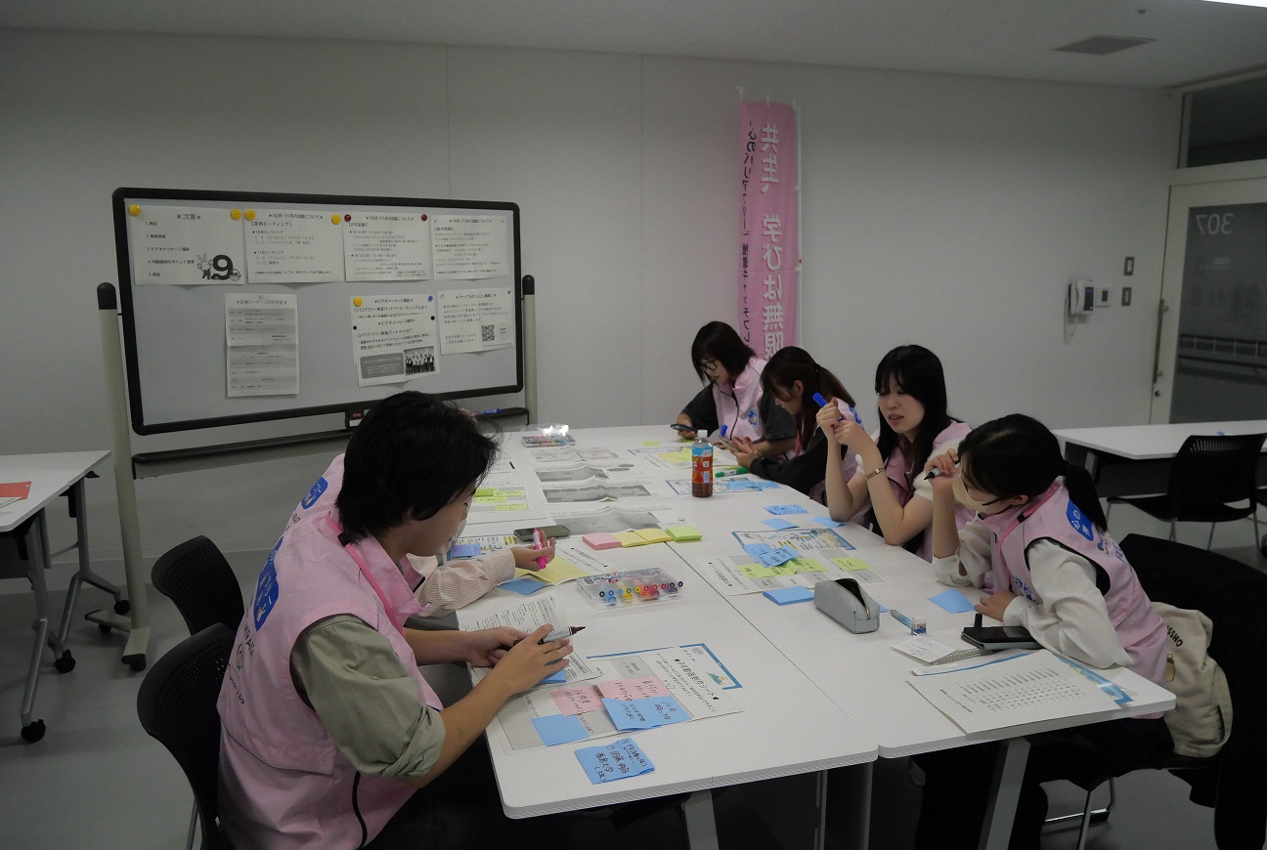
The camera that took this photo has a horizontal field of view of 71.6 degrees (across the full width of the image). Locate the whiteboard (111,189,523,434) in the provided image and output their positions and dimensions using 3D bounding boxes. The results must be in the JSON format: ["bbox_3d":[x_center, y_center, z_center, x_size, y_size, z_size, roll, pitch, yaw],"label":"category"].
[{"bbox_3d":[-1.248,-0.519,3.910,1.820,0.940,0.050,-9,13,-41],"label":"whiteboard"}]

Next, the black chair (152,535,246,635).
[{"bbox_3d":[-0.880,0.715,2.260,0.530,0.790,0.500,-2,10,-8],"label":"black chair"}]

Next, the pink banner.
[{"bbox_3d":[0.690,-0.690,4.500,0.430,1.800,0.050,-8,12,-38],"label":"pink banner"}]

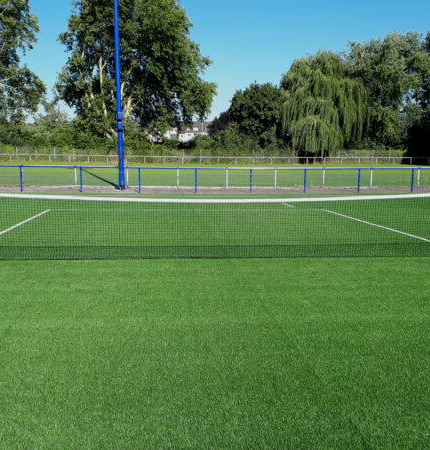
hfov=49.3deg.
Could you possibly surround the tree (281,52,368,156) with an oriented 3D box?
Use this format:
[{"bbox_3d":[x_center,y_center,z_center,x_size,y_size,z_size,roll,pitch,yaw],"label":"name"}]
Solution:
[{"bbox_3d":[16.650,-17.510,71.240,13.080,16.780,13.000,0,8,0],"label":"tree"}]

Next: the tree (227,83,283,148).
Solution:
[{"bbox_3d":[7.260,-16.450,76.440,10.440,13.210,10.500,0,8,0],"label":"tree"}]

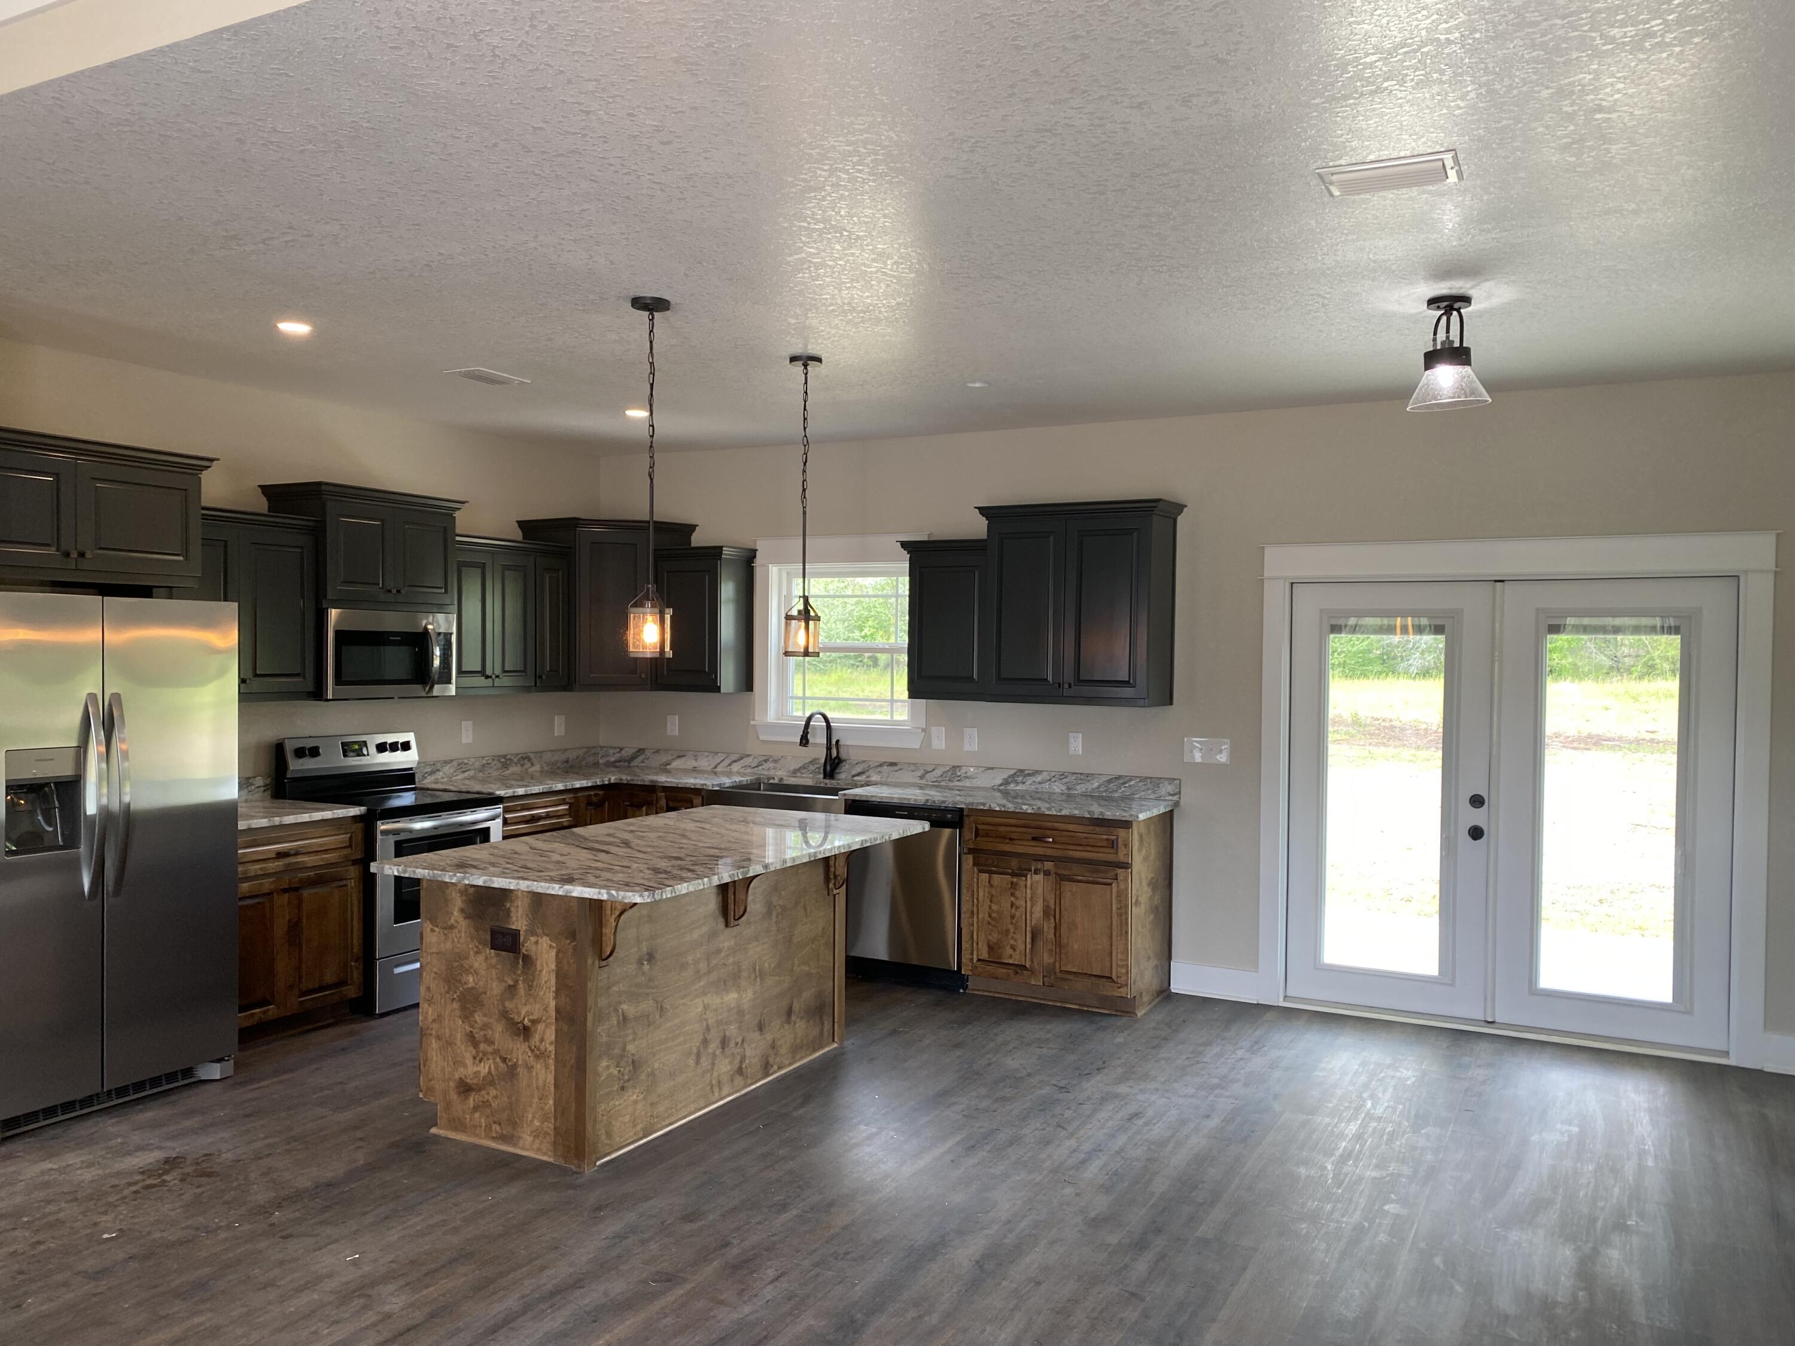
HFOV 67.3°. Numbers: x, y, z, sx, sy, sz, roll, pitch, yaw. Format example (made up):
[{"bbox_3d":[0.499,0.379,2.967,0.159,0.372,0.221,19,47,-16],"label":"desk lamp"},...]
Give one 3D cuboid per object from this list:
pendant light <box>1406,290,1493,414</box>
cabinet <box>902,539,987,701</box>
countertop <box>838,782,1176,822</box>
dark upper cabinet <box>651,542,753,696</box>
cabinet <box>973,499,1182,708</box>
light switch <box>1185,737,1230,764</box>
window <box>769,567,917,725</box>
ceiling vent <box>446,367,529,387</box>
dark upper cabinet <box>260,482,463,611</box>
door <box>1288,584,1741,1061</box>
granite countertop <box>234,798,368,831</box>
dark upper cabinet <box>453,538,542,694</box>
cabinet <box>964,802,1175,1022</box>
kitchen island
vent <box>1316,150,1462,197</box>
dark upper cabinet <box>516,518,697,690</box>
[{"bbox_3d":[1.784,-1.030,4.366,0.263,0.340,0.263,1,1,28],"label":"pendant light"},{"bbox_3d":[0.303,-0.260,6.833,0.467,0.794,0.360,1,1,28],"label":"cabinet"},{"bbox_3d":[0.535,0.618,6.561,1.532,0.033,0.643,1,1,28],"label":"countertop"},{"bbox_3d":[-1.079,-0.291,7.567,0.475,0.800,0.360,1,1,28],"label":"dark upper cabinet"},{"bbox_3d":[0.877,-0.325,6.520,0.938,0.950,0.405,1,1,28],"label":"cabinet"},{"bbox_3d":[1.479,0.373,6.431,0.218,0.121,0.010,1,1,28],"label":"light switch"},{"bbox_3d":[-0.295,-0.155,7.401,0.910,0.897,0.100,1,1,28],"label":"window"},{"bbox_3d":[-1.726,-1.242,5.688,0.209,0.020,0.295,1,1,28],"label":"ceiling vent"},{"bbox_3d":[-2.507,-0.575,6.392,0.418,0.539,0.856,1,1,28],"label":"dark upper cabinet"},{"bbox_3d":[2.643,0.564,5.946,1.802,1.955,0.065,1,1,28],"label":"door"},{"bbox_3d":[-2.780,0.609,5.697,0.631,0.037,0.797,1,1,28],"label":"granite countertop"},{"bbox_3d":[-2.197,-0.291,7.007,0.355,0.798,0.630,1,1,28],"label":"dark upper cabinet"},{"bbox_3d":[0.813,1.085,6.441,0.843,0.897,0.605,1,1,28],"label":"cabinet"},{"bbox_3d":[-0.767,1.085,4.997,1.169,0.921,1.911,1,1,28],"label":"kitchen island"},{"bbox_3d":[1.159,-1.164,3.164,0.302,0.020,0.214,1,1,28],"label":"vent"},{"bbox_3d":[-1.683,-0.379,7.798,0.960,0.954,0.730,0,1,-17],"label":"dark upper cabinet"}]

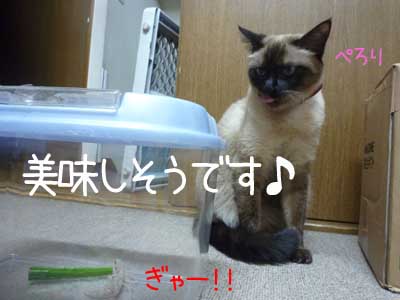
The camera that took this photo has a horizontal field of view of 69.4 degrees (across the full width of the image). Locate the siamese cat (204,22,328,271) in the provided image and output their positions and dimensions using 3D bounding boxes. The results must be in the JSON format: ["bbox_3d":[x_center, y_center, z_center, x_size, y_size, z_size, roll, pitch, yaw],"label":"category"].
[{"bbox_3d":[0.115,-0.009,0.610,0.205,0.405,0.280,3,-2,-9],"label":"siamese cat"}]

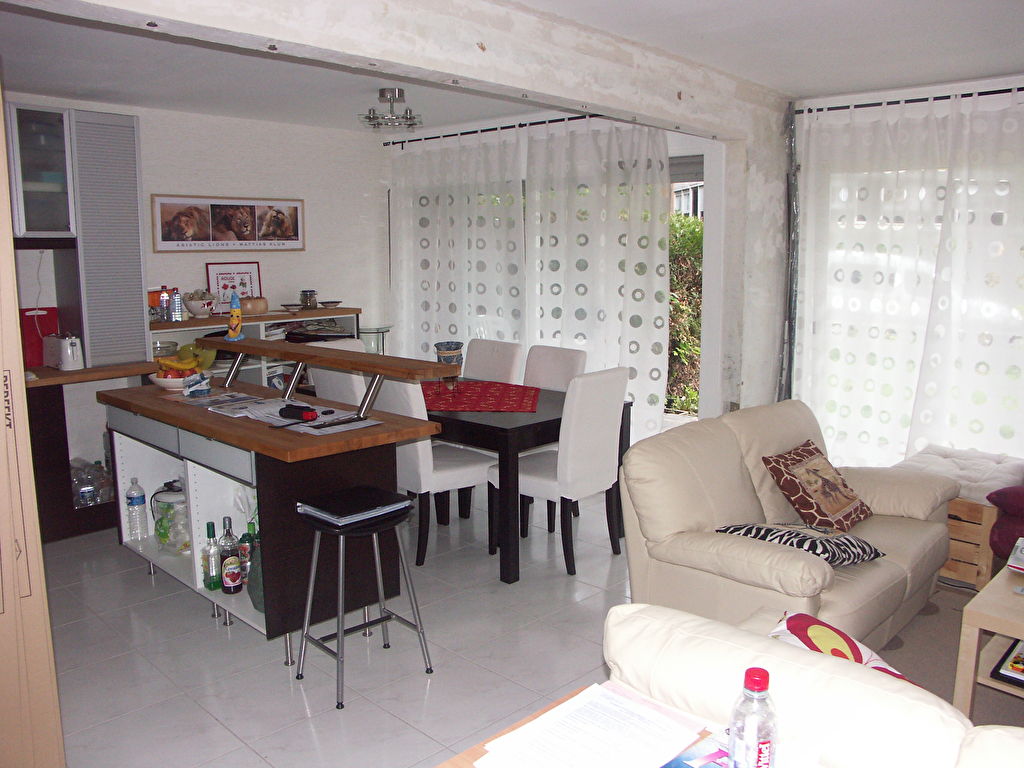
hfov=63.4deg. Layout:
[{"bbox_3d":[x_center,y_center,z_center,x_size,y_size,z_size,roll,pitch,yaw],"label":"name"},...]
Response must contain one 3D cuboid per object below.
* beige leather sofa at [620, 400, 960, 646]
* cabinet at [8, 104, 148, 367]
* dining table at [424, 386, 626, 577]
[{"bbox_3d":[1.123,0.590,3.136,0.830,0.865,1.480,8,12,44],"label":"beige leather sofa"},{"bbox_3d":[-2.560,-0.828,4.788,0.385,1.490,0.795,8,12,44],"label":"cabinet"},{"bbox_3d":[-0.317,0.429,4.740,1.790,0.740,0.950,8,12,44],"label":"dining table"}]

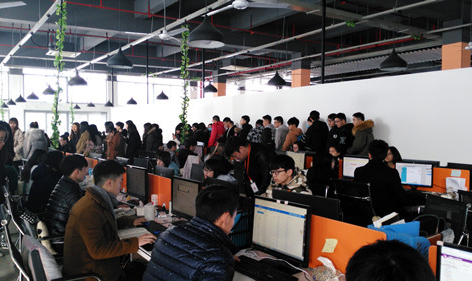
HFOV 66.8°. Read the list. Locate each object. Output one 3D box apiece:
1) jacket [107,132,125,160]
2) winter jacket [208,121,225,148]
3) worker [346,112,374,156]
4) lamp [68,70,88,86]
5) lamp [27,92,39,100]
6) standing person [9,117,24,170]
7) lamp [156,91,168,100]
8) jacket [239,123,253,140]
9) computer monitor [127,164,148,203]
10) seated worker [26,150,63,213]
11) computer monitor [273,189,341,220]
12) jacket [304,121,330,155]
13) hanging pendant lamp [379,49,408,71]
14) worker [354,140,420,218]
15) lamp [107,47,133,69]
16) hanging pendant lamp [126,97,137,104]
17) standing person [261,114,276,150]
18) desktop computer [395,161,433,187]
[{"bbox_3d":[-2.772,0.137,8.200,0.360,0.700,0.480,-1,2,-18],"label":"jacket"},{"bbox_3d":[-0.490,-0.155,9.000,0.500,0.700,0.380,-3,3,-41],"label":"winter jacket"},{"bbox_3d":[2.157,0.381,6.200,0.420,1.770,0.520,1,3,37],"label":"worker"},{"bbox_3d":[-2.688,-1.057,6.100,0.320,0.250,0.320,-5,5,-38],"label":"lamp"},{"bbox_3d":[-6.353,-1.399,11.200,0.380,0.280,0.380,-2,3,-39],"label":"lamp"},{"bbox_3d":[-4.232,0.428,6.900,0.480,1.710,0.380,1,3,30],"label":"standing person"},{"bbox_3d":[-1.966,-1.202,9.600,0.320,0.250,0.320,-5,5,-38],"label":"lamp"},{"bbox_3d":[0.256,-0.072,8.837,0.320,0.720,0.480,1,4,28],"label":"jacket"},{"bbox_3d":[-0.963,0.455,3.620,0.170,0.360,0.470,-2,3,-39],"label":"computer monitor"},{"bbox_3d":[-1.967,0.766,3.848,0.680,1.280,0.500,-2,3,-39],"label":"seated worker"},{"bbox_3d":[0.457,0.545,2.342,0.150,0.400,0.510,-5,5,-42],"label":"computer monitor"},{"bbox_3d":[1.451,0.009,6.450,0.520,0.750,0.360,-1,3,-23],"label":"jacket"},{"bbox_3d":[2.384,-1.225,5.400,0.380,0.300,0.380,-2,3,-39],"label":"hanging pendant lamp"},{"bbox_3d":[1.673,0.686,3.933,0.800,1.390,0.580,-5,5,-38],"label":"worker"},{"bbox_3d":[-1.590,-1.130,4.900,0.340,0.260,0.340,-3,3,-39],"label":"lamp"},{"bbox_3d":[-3.255,-1.252,11.200,0.320,0.250,0.320,-5,5,-38],"label":"hanging pendant lamp"},{"bbox_3d":[0.765,0.268,8.233,0.360,1.680,0.500,1,4,28],"label":"standing person"},{"bbox_3d":[2.146,0.428,4.266,0.150,0.350,0.450,-5,6,-44],"label":"desktop computer"}]

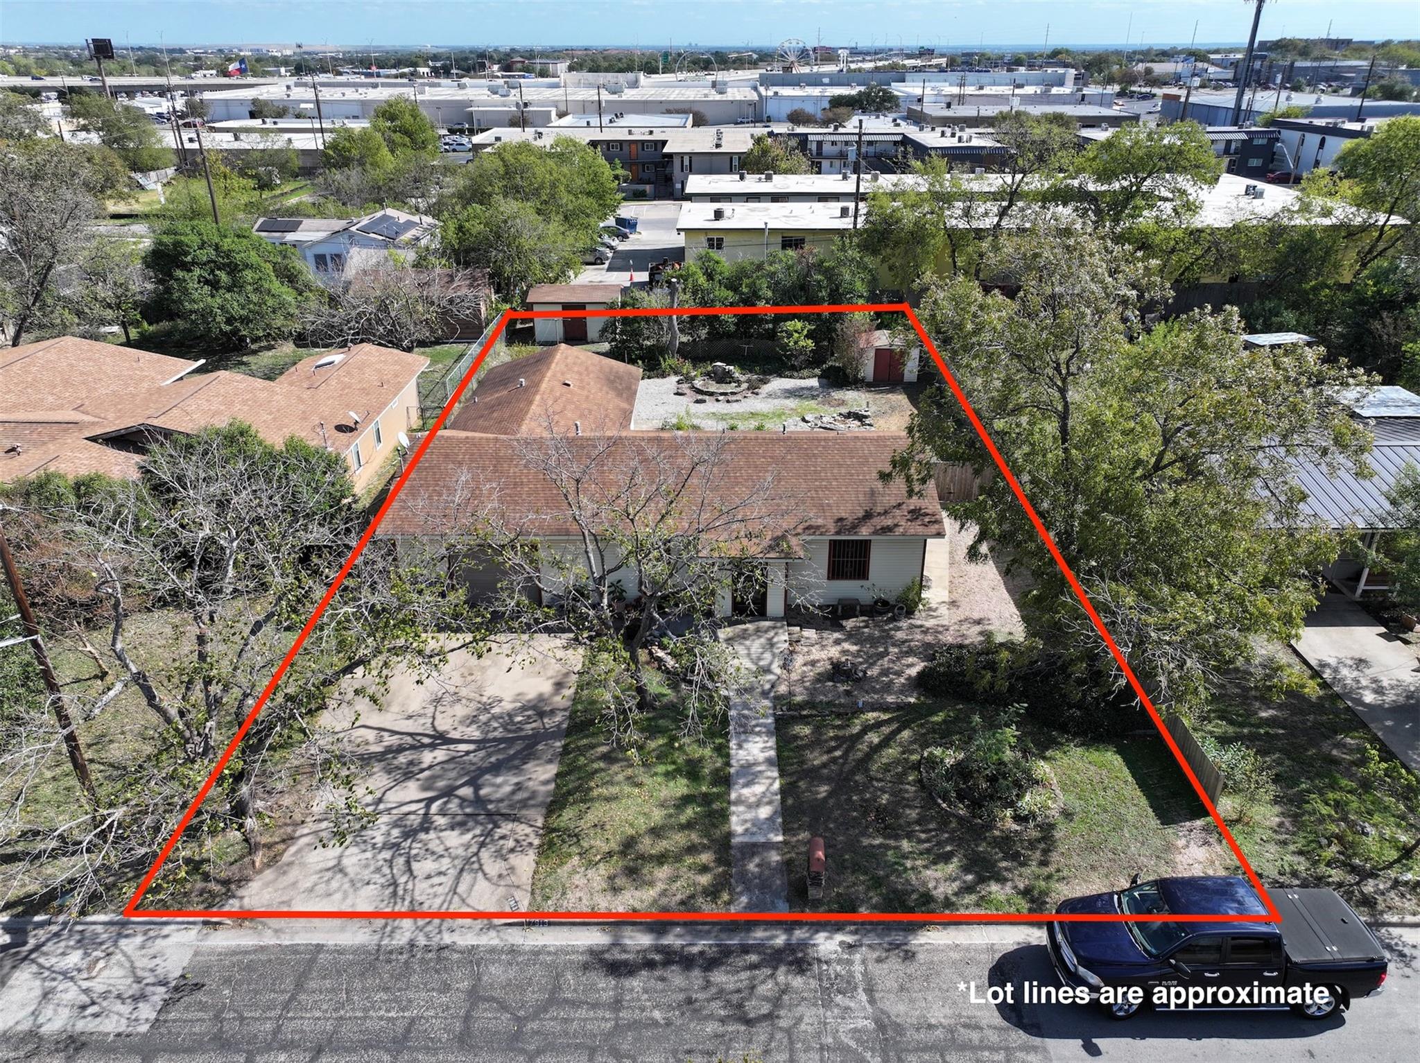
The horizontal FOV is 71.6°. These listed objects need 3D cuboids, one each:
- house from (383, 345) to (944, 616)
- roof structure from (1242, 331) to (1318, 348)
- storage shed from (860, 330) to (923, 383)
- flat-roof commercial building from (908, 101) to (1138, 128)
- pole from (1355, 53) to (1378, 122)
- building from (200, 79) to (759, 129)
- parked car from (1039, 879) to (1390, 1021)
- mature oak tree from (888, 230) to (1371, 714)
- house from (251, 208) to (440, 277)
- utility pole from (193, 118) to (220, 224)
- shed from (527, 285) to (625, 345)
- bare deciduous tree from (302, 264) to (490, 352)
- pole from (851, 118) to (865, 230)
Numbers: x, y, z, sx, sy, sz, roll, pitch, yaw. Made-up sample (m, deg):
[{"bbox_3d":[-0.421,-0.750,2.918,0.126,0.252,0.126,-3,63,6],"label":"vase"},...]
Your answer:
[{"bbox_3d":[-1.550,-2.925,37.154,17.400,4.300,16.900,0,26,0],"label":"house"},{"bbox_3d":[30.400,-9.172,52.831,3.300,2.450,2.200,0,26,0],"label":"roof structure"},{"bbox_3d":[9.650,-9.432,52.567,3.100,2.100,2.900,0,26,0],"label":"storage shed"},{"bbox_3d":[68.500,-90.692,218.458,44.500,5.000,30.000,-1,26,-2],"label":"flat-roof commercial building"},{"bbox_3d":[91.300,-58.500,138.425,0.380,15.300,0.380,0,26,0],"label":"pole"},{"bbox_3d":[-58.500,-122.178,279.862,141.000,7.000,76.000,0,26,1],"label":"building"},{"bbox_3d":[9.620,7.841,18.939,5.850,1.950,2.080,0,26,0],"label":"parked car"},{"bbox_3d":[12.800,-3.047,29.619,14.600,11.200,14.200,0,26,0],"label":"mature oak tree"},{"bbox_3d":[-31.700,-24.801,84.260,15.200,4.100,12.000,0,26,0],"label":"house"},{"bbox_3d":[-36.000,-23.495,72.069,0.350,12.000,0.350,0,26,0],"label":"utility pole"},{"bbox_3d":[-7.800,-12.762,58.060,5.350,3.200,3.900,0,26,0],"label":"shed"},{"bbox_3d":[-18.000,-12.417,55.218,10.400,5.100,9.200,0,26,0],"label":"bare deciduous tree"},{"bbox_3d":[10.700,-23.540,72.047,0.350,12.100,0.350,0,26,0],"label":"pole"}]

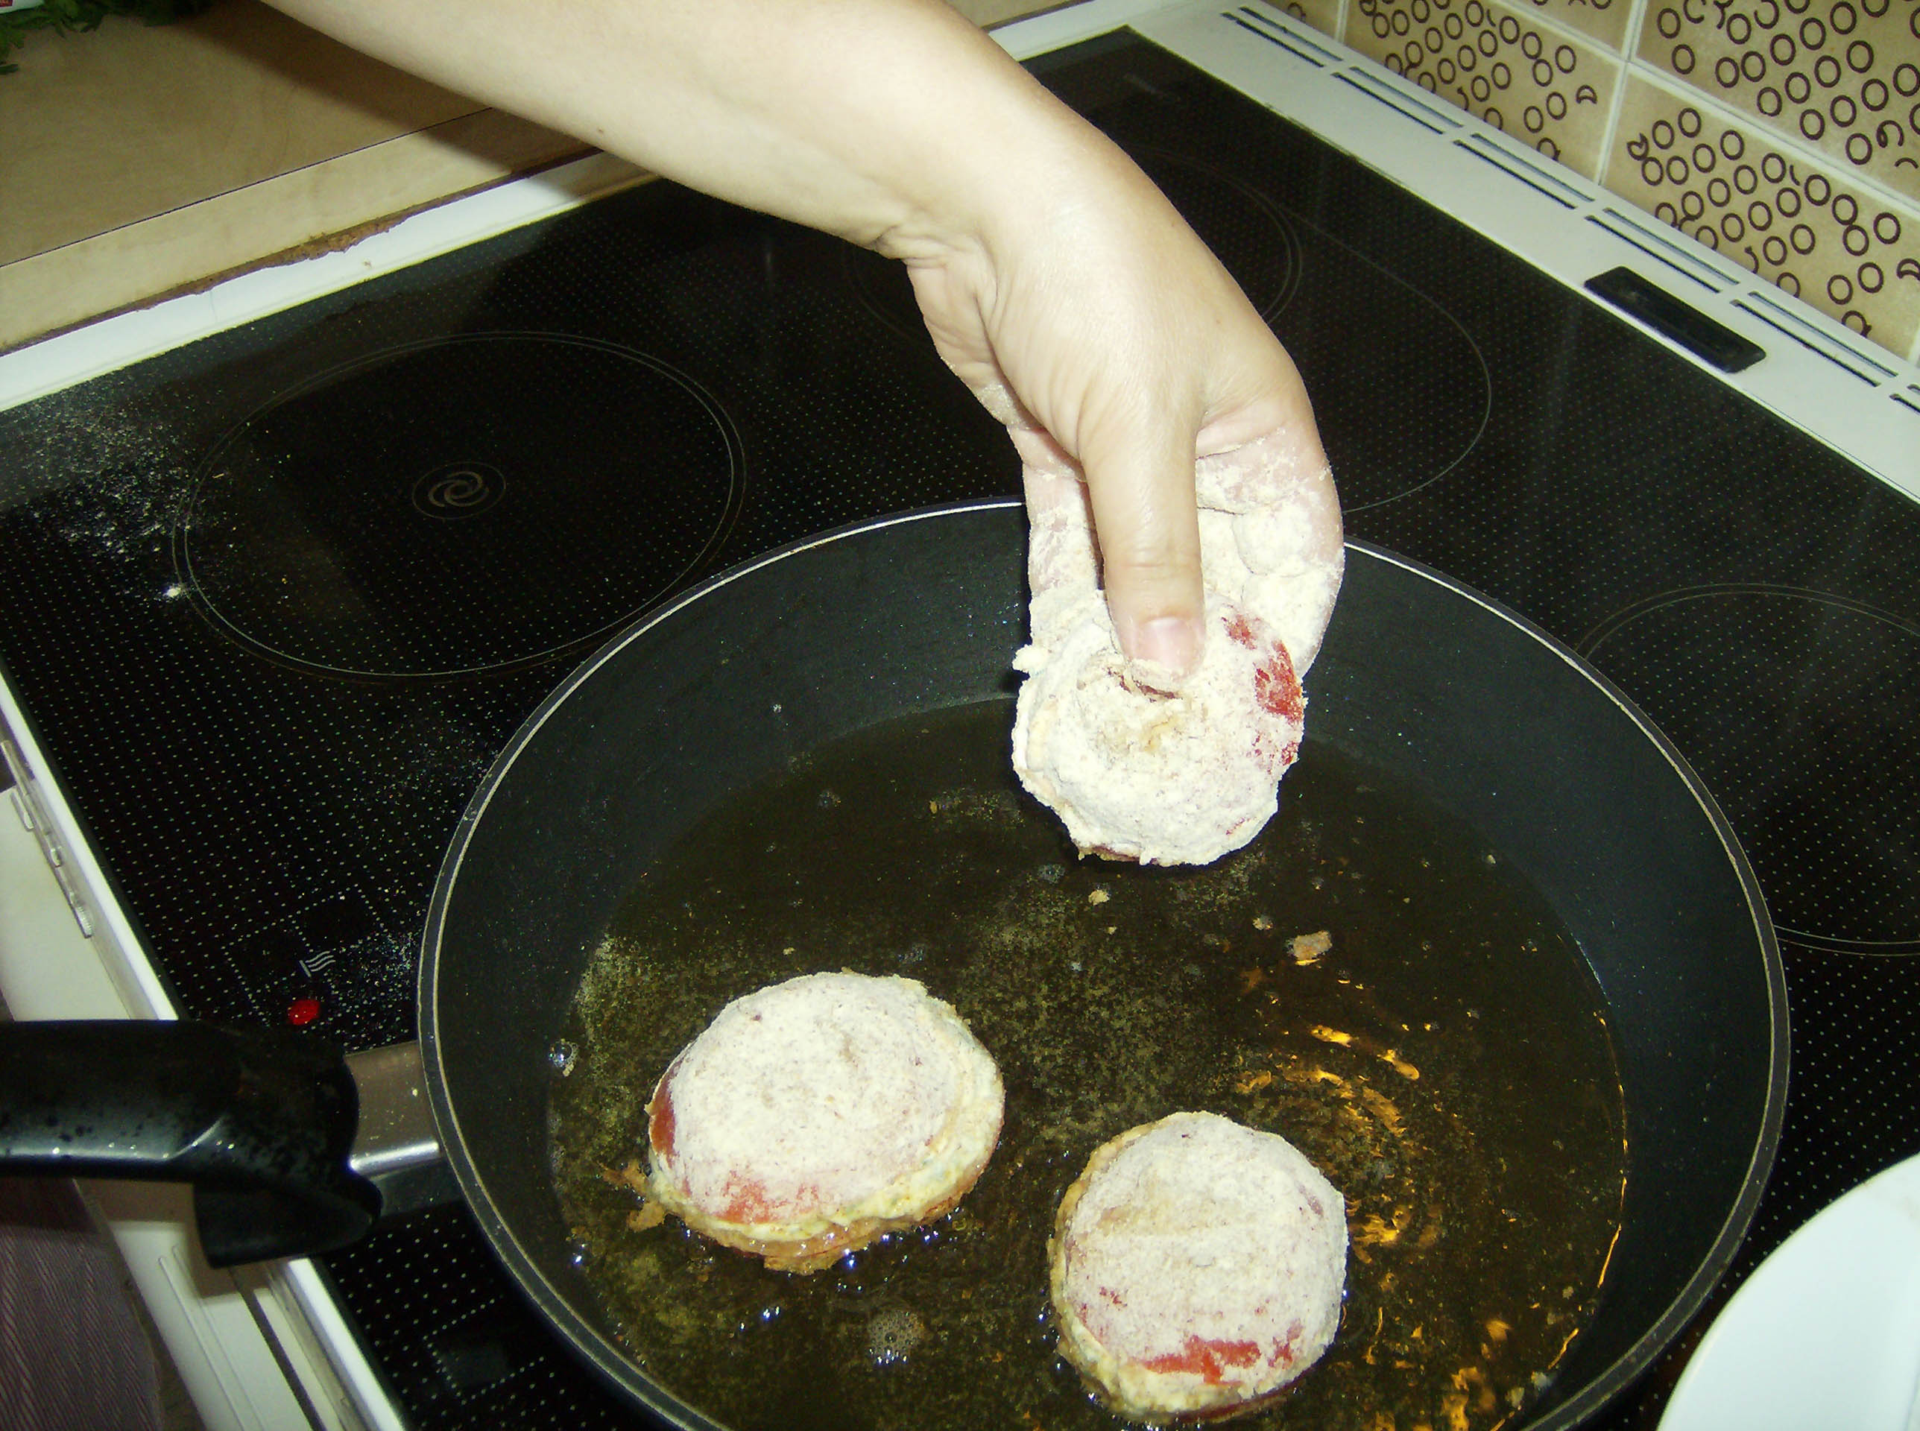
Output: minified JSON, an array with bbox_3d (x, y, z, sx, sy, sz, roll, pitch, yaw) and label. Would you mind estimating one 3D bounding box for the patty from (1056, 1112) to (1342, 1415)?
[{"bbox_3d":[0.050,0.115,0.423,0.063,0.023,0.070,-4,44,0],"label":"patty"}]

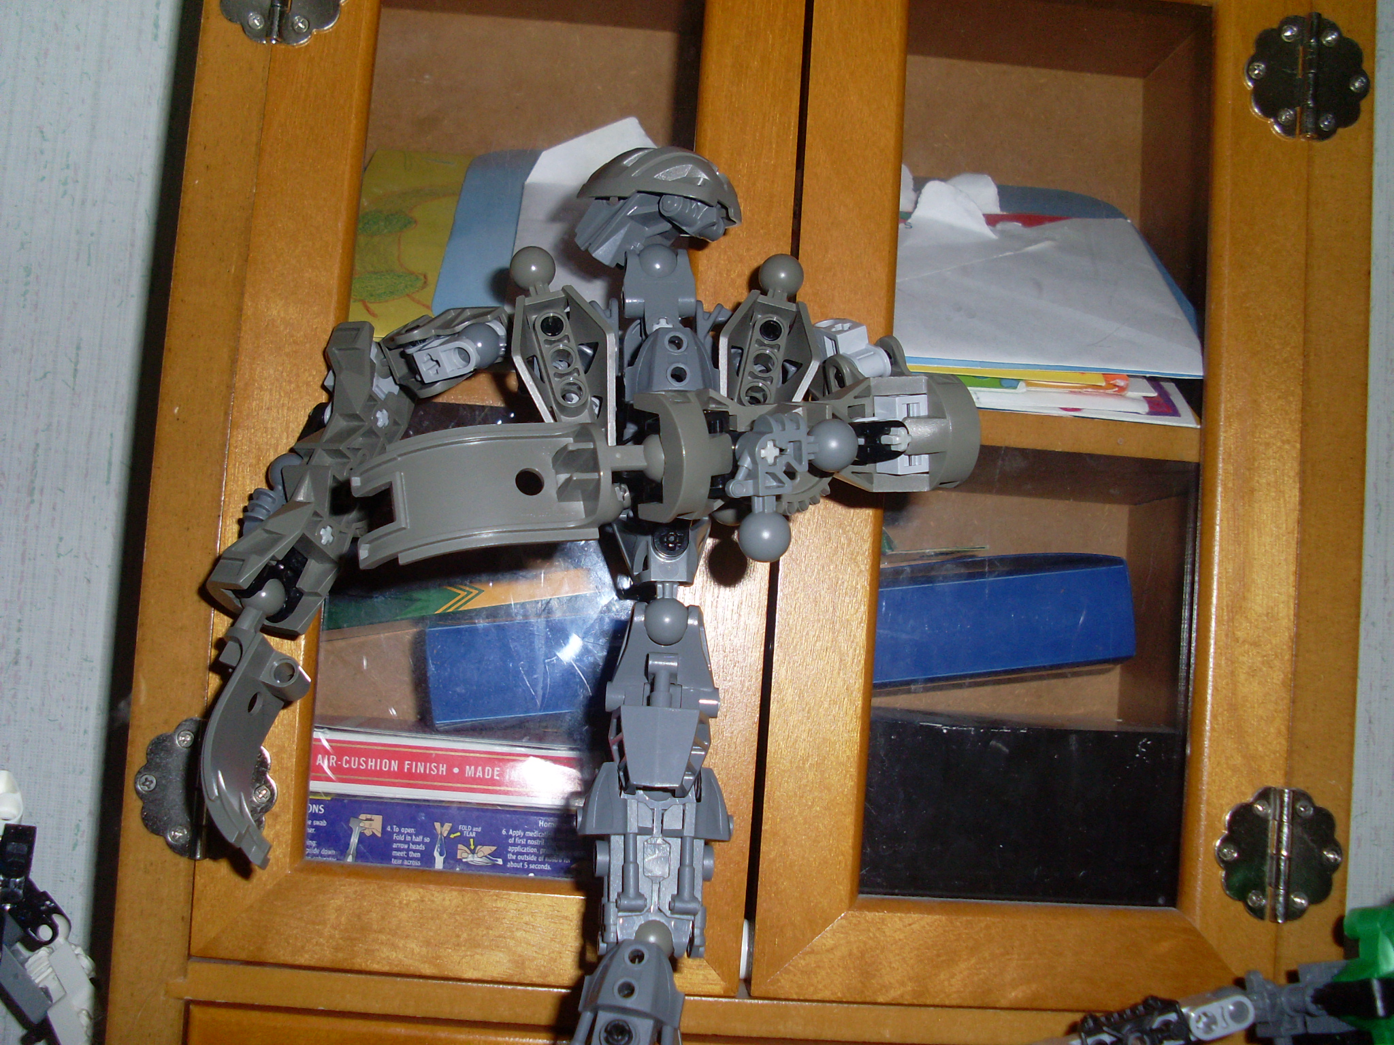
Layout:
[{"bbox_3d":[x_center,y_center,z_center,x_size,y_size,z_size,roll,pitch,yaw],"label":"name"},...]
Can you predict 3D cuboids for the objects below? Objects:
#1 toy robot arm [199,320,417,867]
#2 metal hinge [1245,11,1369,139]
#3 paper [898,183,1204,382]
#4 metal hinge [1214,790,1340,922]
[{"bbox_3d":[-0.090,0.017,0.347,0.046,0.122,0.038,5,-4,-2],"label":"toy robot arm"},{"bbox_3d":[0.159,-0.116,0.397,0.034,0.034,0.004,4,-4,-2],"label":"metal hinge"},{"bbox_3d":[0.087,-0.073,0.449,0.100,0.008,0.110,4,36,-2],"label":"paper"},{"bbox_3d":[0.146,0.083,0.383,0.034,0.034,0.004,4,-4,-2],"label":"metal hinge"}]

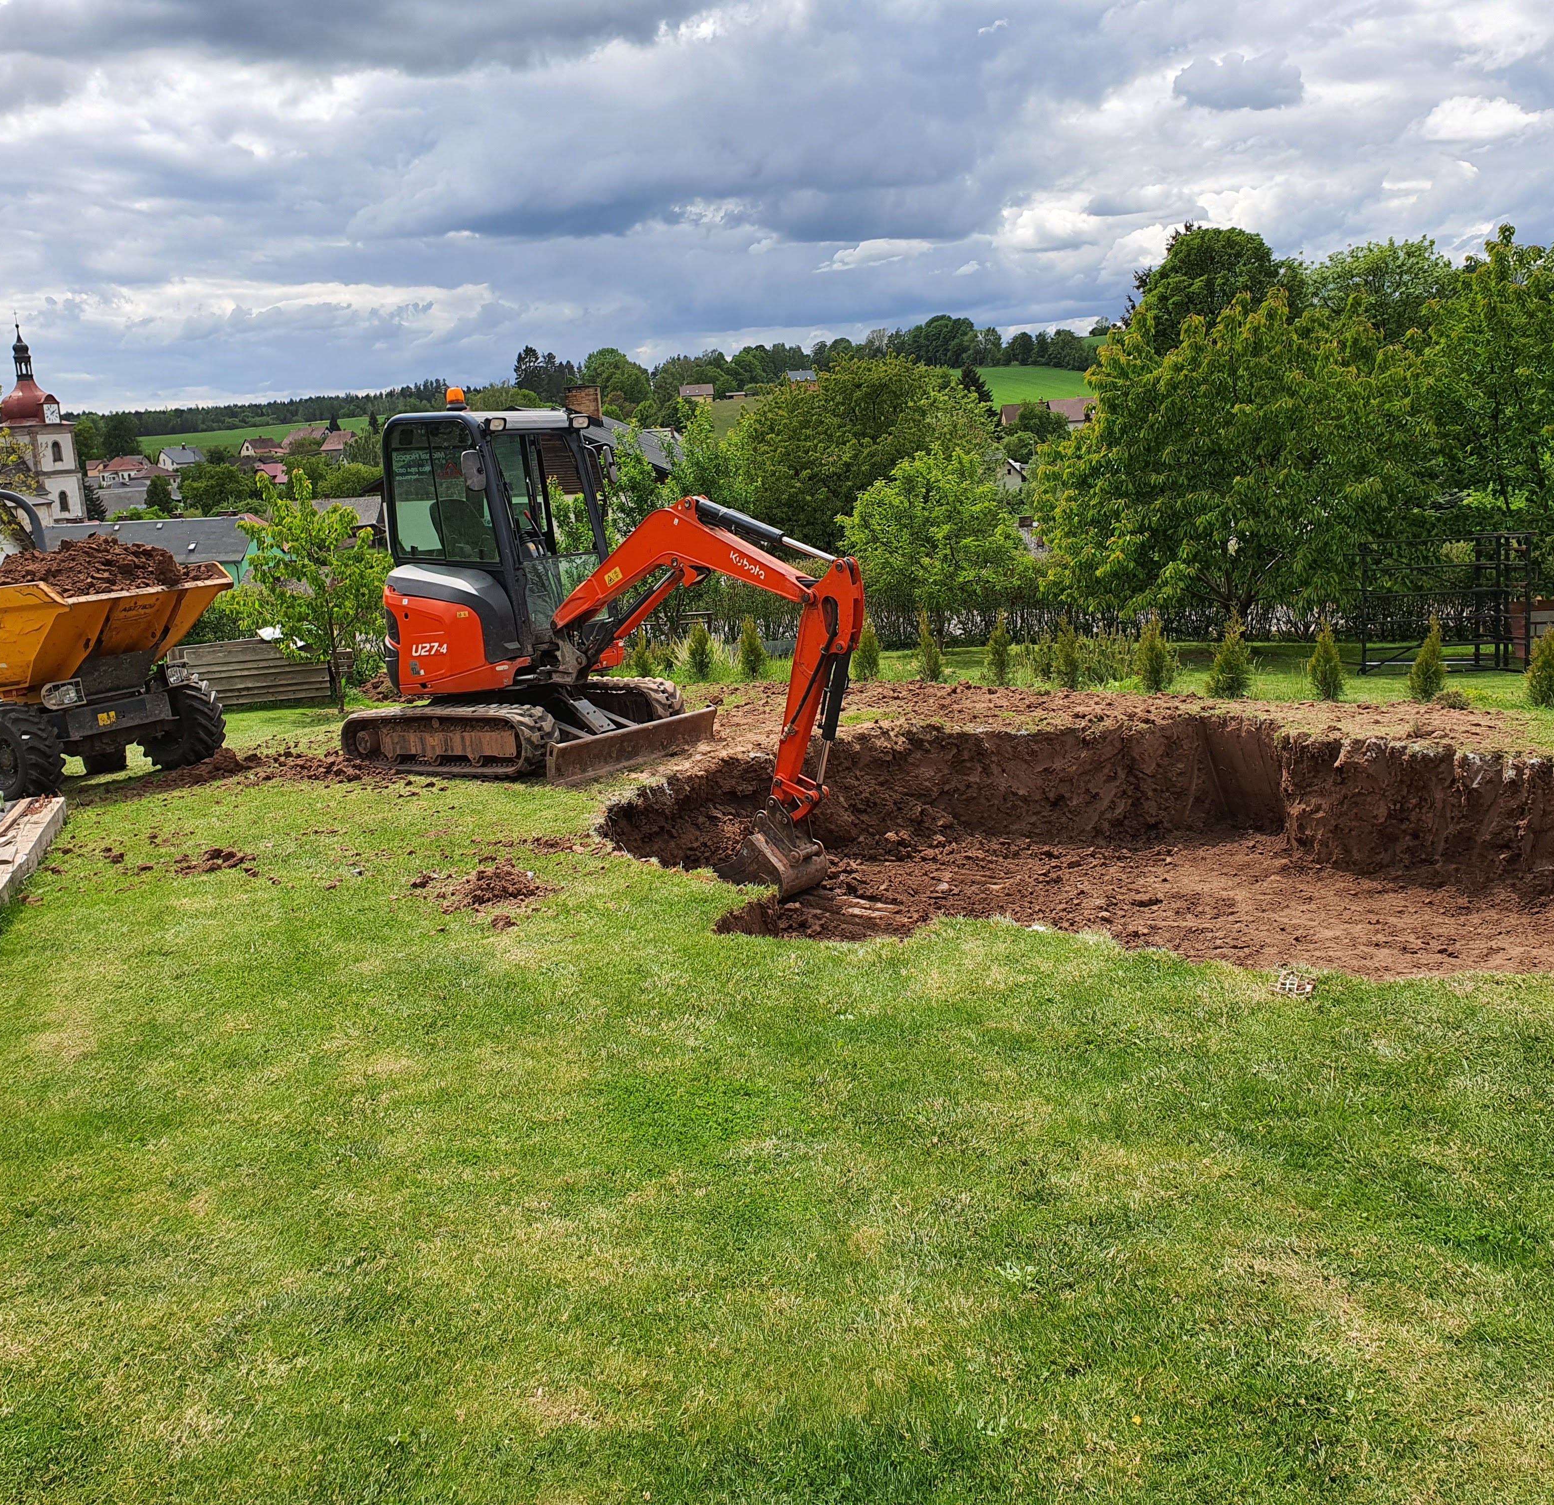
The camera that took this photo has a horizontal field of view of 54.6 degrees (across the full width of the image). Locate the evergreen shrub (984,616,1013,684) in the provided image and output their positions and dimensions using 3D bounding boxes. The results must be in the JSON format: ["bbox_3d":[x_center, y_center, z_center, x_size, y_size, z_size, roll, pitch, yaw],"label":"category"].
[{"bbox_3d":[1.850,-0.854,12.572,0.260,0.580,0.260,-4,10,0],"label":"evergreen shrub"}]

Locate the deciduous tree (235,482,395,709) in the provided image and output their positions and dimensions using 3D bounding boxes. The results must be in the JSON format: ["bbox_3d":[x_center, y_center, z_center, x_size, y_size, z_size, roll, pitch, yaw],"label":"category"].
[{"bbox_3d":[-4.403,-1.487,14.300,1.487,2.186,1.413,-4,9,0],"label":"deciduous tree"}]

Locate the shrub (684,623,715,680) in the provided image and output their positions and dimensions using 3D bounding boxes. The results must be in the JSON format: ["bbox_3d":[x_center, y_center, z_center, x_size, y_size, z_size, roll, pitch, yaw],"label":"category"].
[{"bbox_3d":[-0.752,-0.991,14.608,0.302,0.558,0.302,-4,10,0],"label":"shrub"}]

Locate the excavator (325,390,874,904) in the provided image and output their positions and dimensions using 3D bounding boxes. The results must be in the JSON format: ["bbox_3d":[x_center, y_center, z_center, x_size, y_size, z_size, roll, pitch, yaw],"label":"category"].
[{"bbox_3d":[-1.113,-0.766,10.174,4.000,3.280,1.550,2,11,35],"label":"excavator"}]

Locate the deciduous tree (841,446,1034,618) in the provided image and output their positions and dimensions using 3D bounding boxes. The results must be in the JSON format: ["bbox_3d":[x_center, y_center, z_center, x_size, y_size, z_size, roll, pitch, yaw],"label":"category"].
[{"bbox_3d":[1.727,-2.207,16.200,2.056,2.174,1.938,-4,9,0],"label":"deciduous tree"}]

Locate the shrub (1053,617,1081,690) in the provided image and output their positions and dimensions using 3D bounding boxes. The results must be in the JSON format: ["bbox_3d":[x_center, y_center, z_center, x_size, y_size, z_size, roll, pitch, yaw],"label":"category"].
[{"bbox_3d":[2.338,-0.790,12.150,0.221,0.581,0.221,-4,9,0],"label":"shrub"}]

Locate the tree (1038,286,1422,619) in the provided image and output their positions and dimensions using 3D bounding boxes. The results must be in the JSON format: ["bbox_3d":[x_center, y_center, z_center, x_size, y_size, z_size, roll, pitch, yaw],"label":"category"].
[{"bbox_3d":[4.532,-2.840,15.000,3.682,3.542,3.511,-4,9,0],"label":"tree"}]

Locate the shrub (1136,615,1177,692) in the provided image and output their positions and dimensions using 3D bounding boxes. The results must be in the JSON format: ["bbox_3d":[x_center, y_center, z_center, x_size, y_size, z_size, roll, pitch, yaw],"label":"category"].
[{"bbox_3d":[2.921,-0.771,11.578,0.311,0.590,0.311,-4,10,0],"label":"shrub"}]

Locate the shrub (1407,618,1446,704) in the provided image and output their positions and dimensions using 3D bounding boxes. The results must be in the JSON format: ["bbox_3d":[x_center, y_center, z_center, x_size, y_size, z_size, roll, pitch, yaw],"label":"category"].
[{"bbox_3d":[4.375,-0.630,10.160,0.263,0.569,0.263,-4,10,0],"label":"shrub"}]

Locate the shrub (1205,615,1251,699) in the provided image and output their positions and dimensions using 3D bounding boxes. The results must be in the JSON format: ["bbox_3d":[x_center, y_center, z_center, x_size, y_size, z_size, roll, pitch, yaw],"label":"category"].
[{"bbox_3d":[3.370,-0.708,11.250,0.316,0.632,0.316,-4,9,0],"label":"shrub"}]

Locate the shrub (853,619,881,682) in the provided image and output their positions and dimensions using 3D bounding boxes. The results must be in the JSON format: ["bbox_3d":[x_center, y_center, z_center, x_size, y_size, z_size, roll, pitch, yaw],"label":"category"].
[{"bbox_3d":[0.800,-0.922,13.502,0.266,0.560,0.266,-4,10,0],"label":"shrub"}]

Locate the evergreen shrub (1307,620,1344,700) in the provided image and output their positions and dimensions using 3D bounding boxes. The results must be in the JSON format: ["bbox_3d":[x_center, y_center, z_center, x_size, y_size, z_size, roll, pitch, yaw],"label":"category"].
[{"bbox_3d":[3.932,-0.657,10.800,0.247,0.584,0.247,-4,9,0],"label":"evergreen shrub"}]

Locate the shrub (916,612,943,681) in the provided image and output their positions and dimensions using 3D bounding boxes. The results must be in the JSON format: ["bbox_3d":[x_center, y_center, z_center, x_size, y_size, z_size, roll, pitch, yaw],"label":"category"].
[{"bbox_3d":[1.318,-0.903,13.000,0.237,0.615,0.237,-4,9,0],"label":"shrub"}]

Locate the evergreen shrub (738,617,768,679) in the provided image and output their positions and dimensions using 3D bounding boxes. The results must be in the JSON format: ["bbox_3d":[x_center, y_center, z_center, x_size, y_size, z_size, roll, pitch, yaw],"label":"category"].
[{"bbox_3d":[-0.223,-0.992,14.290,0.281,0.588,0.281,-4,10,0],"label":"evergreen shrub"}]

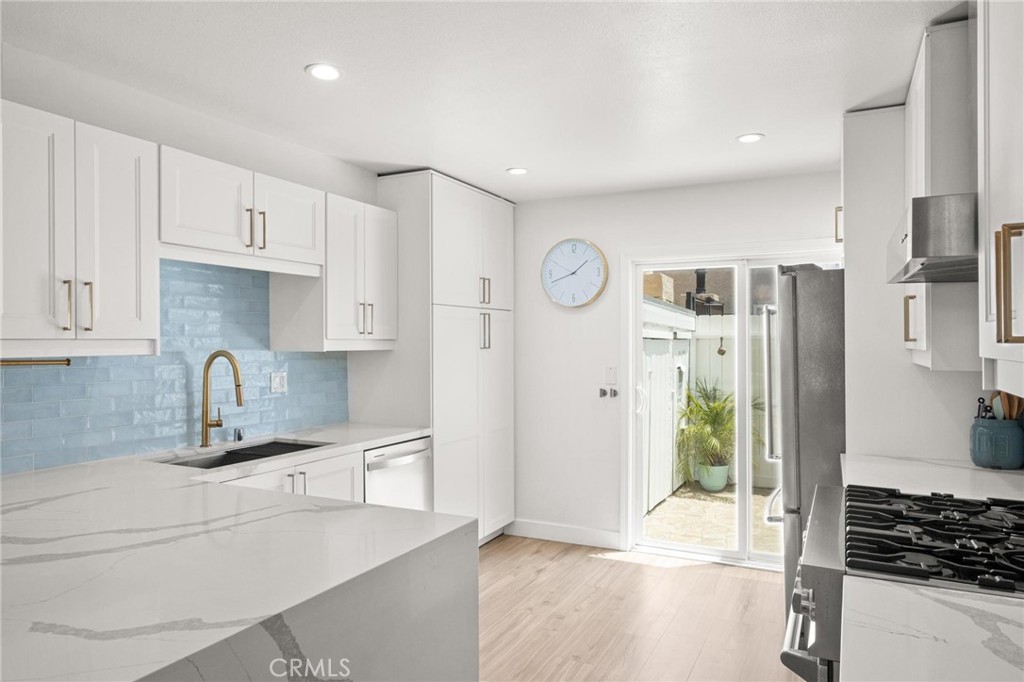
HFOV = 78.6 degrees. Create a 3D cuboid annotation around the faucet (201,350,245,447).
[{"bbox_3d":[-1.383,0.278,3.029,0.270,0.473,0.115,0,0,28],"label":"faucet"}]

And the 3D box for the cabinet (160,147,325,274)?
[{"bbox_3d":[-1.357,-0.553,2.955,0.415,0.440,0.893,0,0,28],"label":"cabinet"}]

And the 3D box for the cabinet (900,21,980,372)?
[{"bbox_3d":[1.680,-0.467,2.233,0.408,1.115,0.665,0,0,28],"label":"cabinet"}]

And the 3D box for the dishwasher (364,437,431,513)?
[{"bbox_3d":[-0.870,0.989,3.537,0.625,0.850,0.585,0,0,28],"label":"dishwasher"}]

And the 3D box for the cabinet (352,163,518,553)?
[{"bbox_3d":[-0.512,0.215,4.299,0.660,2.440,1.090,0,0,28],"label":"cabinet"}]

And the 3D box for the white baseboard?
[{"bbox_3d":[0.347,1.374,4.478,0.900,0.115,0.018,0,0,28],"label":"white baseboard"}]

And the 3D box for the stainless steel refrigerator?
[{"bbox_3d":[1.806,0.538,3.111,0.845,1.769,0.910,0,0,28],"label":"stainless steel refrigerator"}]

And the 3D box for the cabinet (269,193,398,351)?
[{"bbox_3d":[-1.012,-0.358,3.613,0.420,0.828,0.587,0,0,28],"label":"cabinet"}]

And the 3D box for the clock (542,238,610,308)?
[{"bbox_3d":[0.435,-0.483,4.391,0.482,0.478,0.046,0,0,28],"label":"clock"}]

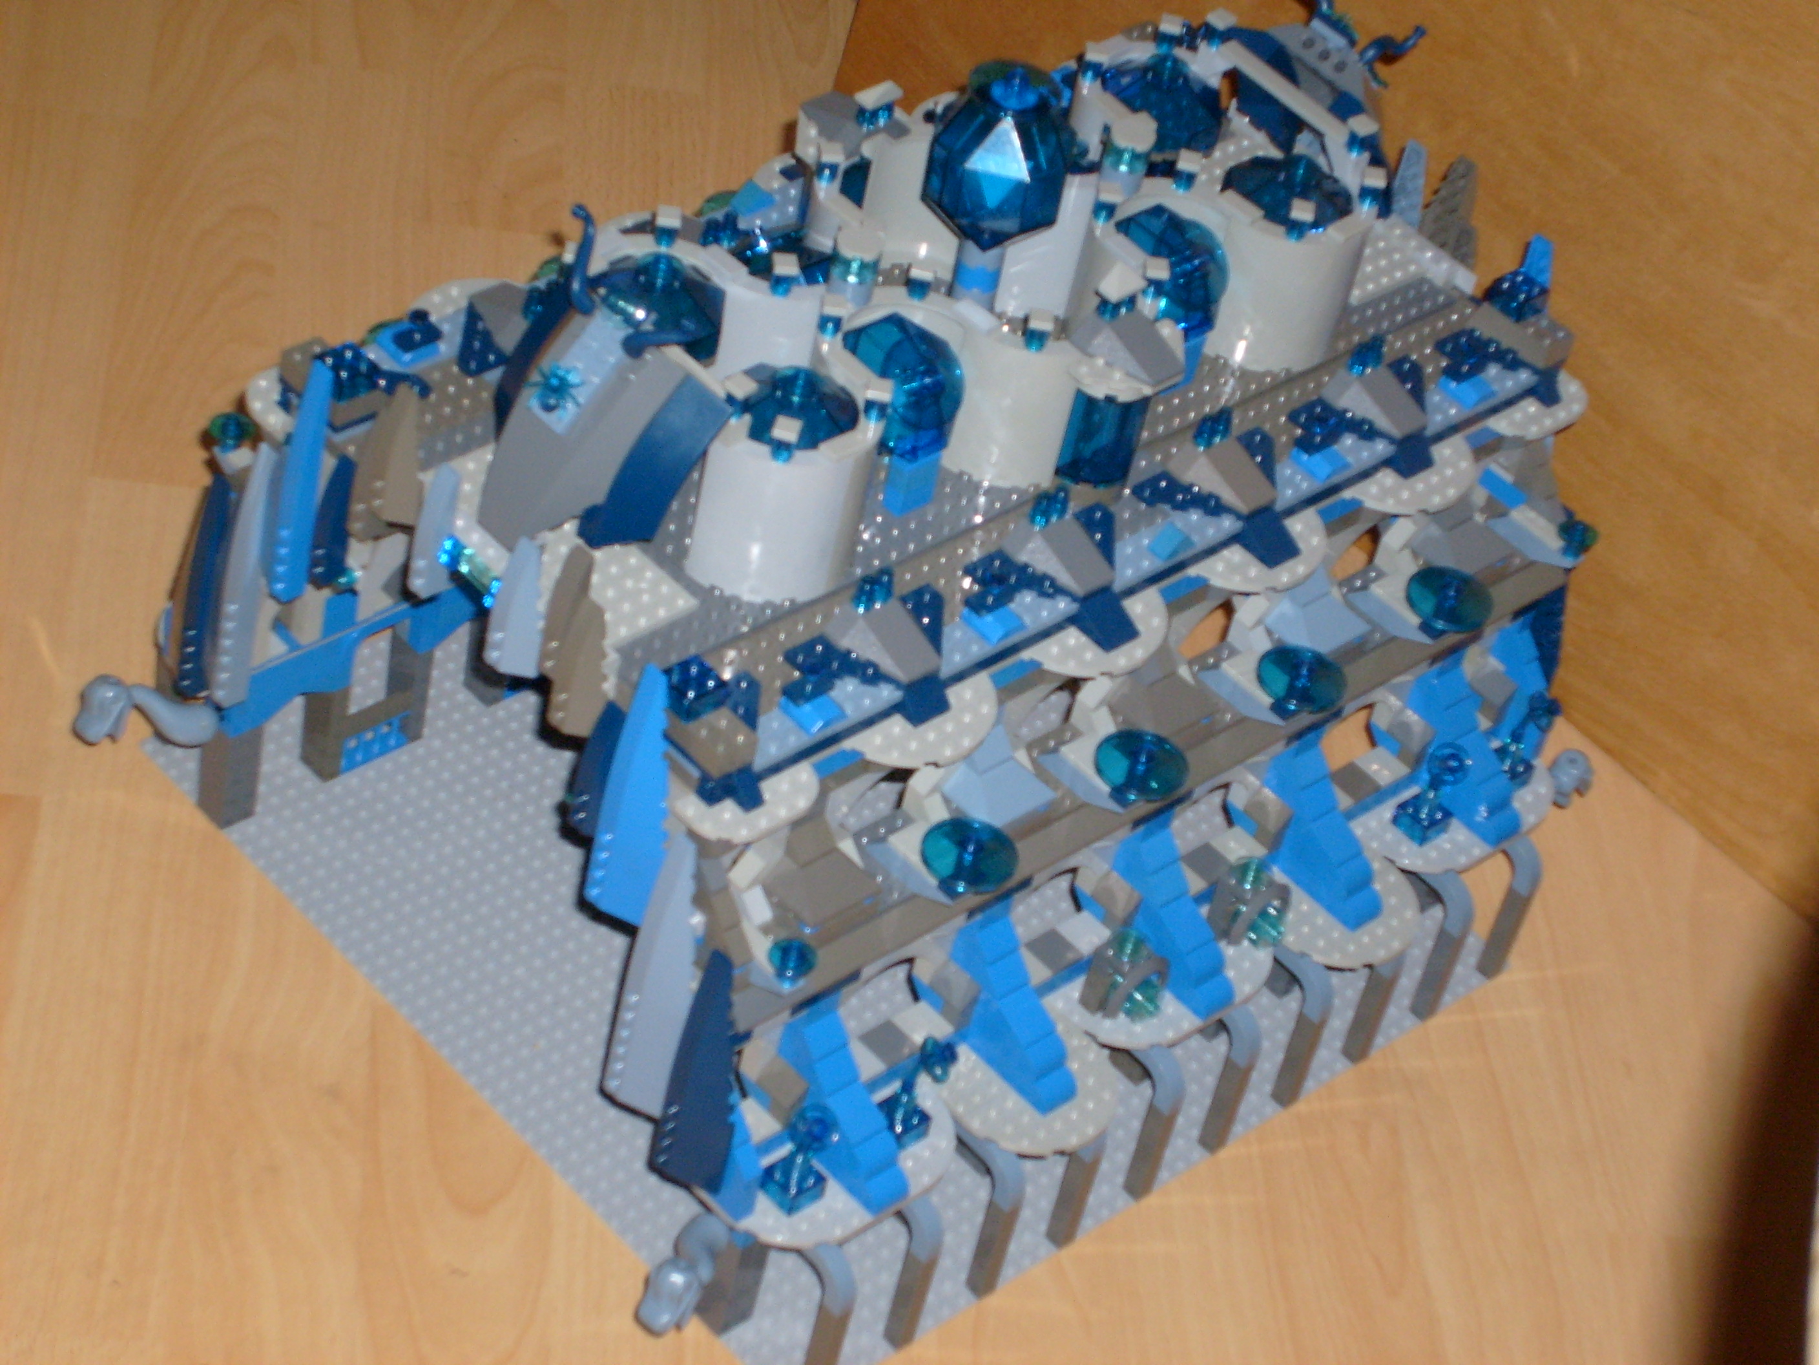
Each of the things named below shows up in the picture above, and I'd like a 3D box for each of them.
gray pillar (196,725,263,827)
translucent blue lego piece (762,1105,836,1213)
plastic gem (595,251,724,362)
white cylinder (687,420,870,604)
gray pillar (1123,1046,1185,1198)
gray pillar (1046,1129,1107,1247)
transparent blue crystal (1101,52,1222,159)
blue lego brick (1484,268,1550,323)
[{"bbox_3d":[-0.254,0.030,1.594,0.016,0.048,0.016,-26,55,-36],"label":"gray pillar"},{"bbox_3d":[-0.036,0.154,1.394,0.017,0.040,0.018,-27,56,-36],"label":"translucent blue lego piece"},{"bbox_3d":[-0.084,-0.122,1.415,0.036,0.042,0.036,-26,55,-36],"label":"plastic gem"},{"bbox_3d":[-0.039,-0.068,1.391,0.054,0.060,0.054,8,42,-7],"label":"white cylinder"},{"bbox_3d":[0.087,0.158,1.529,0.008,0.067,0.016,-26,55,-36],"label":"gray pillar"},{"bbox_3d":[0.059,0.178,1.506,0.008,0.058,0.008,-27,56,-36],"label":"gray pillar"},{"bbox_3d":[0.093,-0.208,1.529,0.041,0.018,0.041,-26,55,-36],"label":"transparent blue crystal"},{"bbox_3d":[0.221,-0.140,1.551,0.016,0.011,0.016,-27,56,-36],"label":"blue lego brick"}]

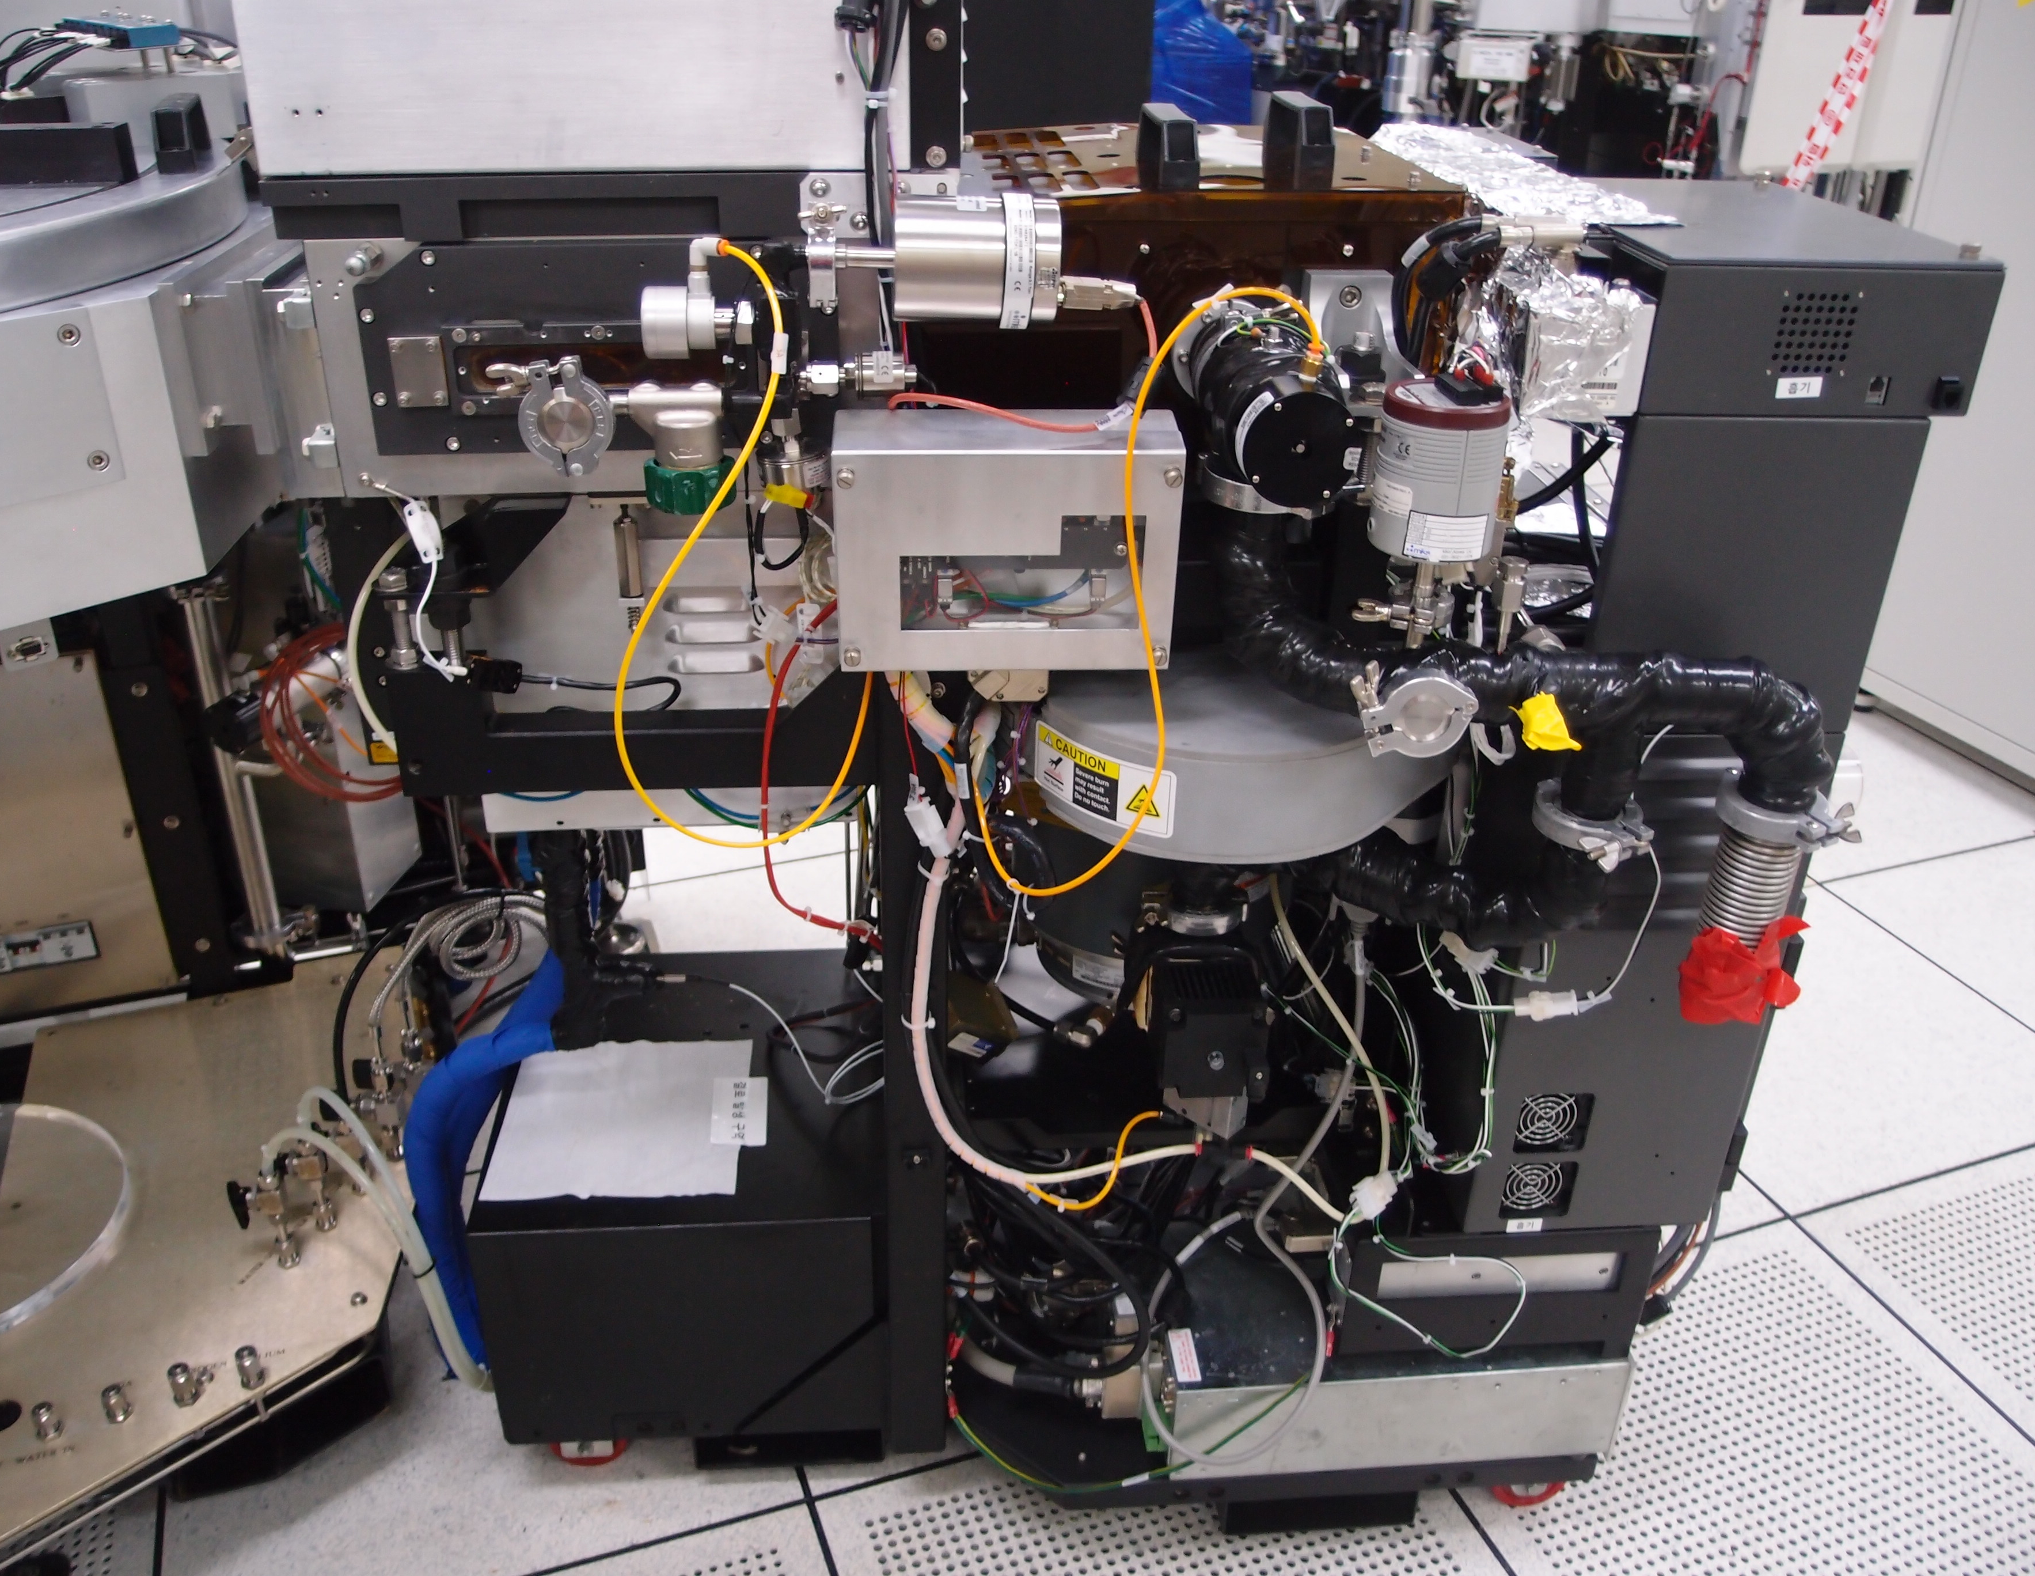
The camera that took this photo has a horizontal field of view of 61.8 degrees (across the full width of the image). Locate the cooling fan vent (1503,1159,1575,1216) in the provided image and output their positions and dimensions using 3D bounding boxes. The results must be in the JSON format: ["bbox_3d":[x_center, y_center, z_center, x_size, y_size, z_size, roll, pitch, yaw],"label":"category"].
[{"bbox_3d":[0.441,0.335,1.447,0.061,0.061,0.015,-1,29,-4],"label":"cooling fan vent"}]

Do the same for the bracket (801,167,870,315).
[{"bbox_3d":[-0.116,-0.344,1.076,0.043,0.090,0.050,-1,29,-4],"label":"bracket"}]

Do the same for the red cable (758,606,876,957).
[{"bbox_3d":[-0.153,-0.007,1.301,0.085,0.285,0.090,-1,29,-4],"label":"red cable"}]

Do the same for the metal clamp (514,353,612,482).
[{"bbox_3d":[-0.289,-0.238,1.092,0.057,0.075,0.022,-1,29,-4],"label":"metal clamp"}]

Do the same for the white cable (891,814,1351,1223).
[{"bbox_3d":[0.096,0.197,1.421,0.380,0.385,0.080,-1,29,-4],"label":"white cable"}]

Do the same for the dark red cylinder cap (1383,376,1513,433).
[{"bbox_3d":[0.292,-0.260,1.153,0.087,0.015,0.087,1,28,-1],"label":"dark red cylinder cap"}]

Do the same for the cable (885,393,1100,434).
[{"bbox_3d":[-0.017,-0.256,1.162,0.146,0.023,0.050,-1,29,-4],"label":"cable"}]

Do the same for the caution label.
[{"bbox_3d":[0.061,-0.005,1.284,0.129,0.054,0.012,21,34,32],"label":"caution label"}]

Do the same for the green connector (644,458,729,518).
[{"bbox_3d":[-0.224,-0.203,1.150,0.056,0.027,0.056,-1,29,-4],"label":"green connector"}]

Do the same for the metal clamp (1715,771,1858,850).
[{"bbox_3d":[0.525,0.015,1.162,0.080,0.026,0.090,-15,32,-27],"label":"metal clamp"}]

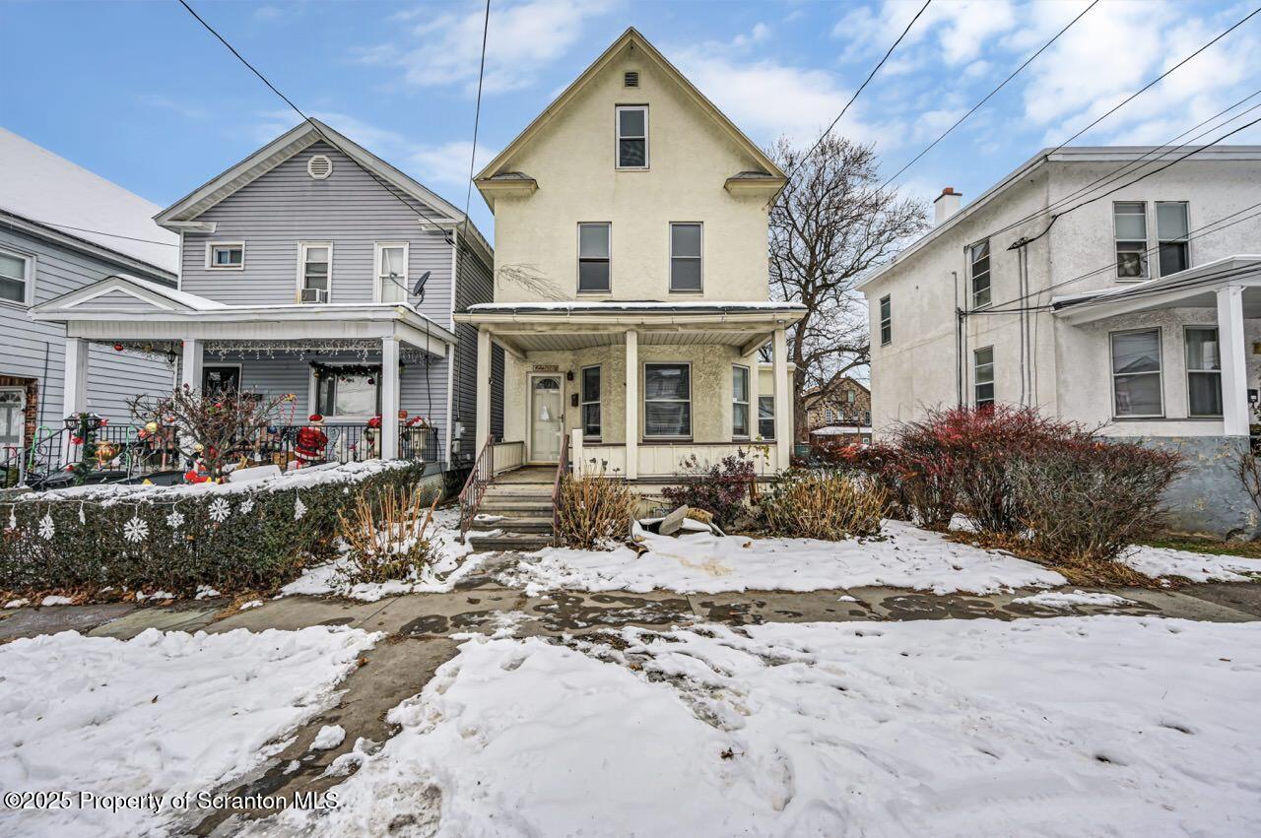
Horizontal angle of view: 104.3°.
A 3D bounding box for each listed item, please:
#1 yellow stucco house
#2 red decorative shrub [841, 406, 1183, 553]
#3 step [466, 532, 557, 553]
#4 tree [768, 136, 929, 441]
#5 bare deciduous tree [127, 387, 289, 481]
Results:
[{"bbox_3d":[0.100,-2.906,14.234,6.700,10.500,11.400,0,-2,0],"label":"yellow stucco house"},{"bbox_3d":[6.850,0.955,9.168,2.300,2.350,5.000,0,-2,0],"label":"red decorative shrub"},{"bbox_3d":[-1.880,1.950,7.725,1.380,0.190,0.310,0,-2,0],"label":"step"},{"bbox_3d":[8.400,-4.994,21.728,9.200,15.000,8.800,0,-2,0],"label":"tree"},{"bbox_3d":[-7.500,0.668,8.780,2.300,2.500,2.200,0,-2,0],"label":"bare deciduous tree"}]

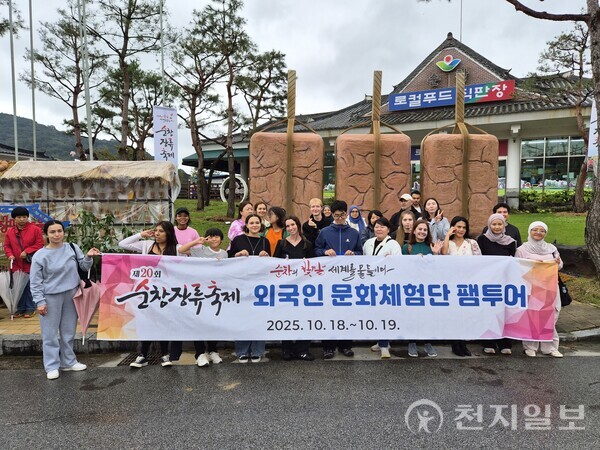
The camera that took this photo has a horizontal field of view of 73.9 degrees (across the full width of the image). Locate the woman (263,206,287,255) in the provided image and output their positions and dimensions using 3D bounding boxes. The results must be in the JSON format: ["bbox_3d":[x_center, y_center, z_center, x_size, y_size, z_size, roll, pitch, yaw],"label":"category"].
[{"bbox_3d":[-0.348,0.538,5.445,0.440,1.580,0.330,1,4,20],"label":"woman"}]

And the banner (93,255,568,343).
[{"bbox_3d":[0.373,0.824,4.441,5.020,0.943,0.200,0,4,-3],"label":"banner"}]

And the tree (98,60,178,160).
[{"bbox_3d":[-7.203,-4.011,17.783,3.300,6.455,3.200,0,4,0],"label":"tree"}]

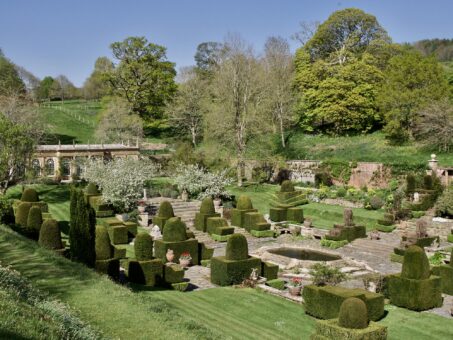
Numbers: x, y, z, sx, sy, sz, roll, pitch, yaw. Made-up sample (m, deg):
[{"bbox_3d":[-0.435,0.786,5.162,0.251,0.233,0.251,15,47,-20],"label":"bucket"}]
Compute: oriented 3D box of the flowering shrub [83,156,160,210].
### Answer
[{"bbox_3d":[-12.146,1.547,66.000,8.000,6.000,7.200,-1,2,0],"label":"flowering shrub"}]

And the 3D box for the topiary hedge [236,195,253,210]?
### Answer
[{"bbox_3d":[1.476,2.636,46.700,1.250,1.170,1.250,0,5,0],"label":"topiary hedge"}]

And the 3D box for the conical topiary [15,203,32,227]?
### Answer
[{"bbox_3d":[-14.006,3.115,39.800,1.200,1.650,1.200,-3,6,-34],"label":"conical topiary"}]

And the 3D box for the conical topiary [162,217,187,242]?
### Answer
[{"bbox_3d":[-3.106,3.533,34.600,1.330,1.430,1.330,0,5,0],"label":"conical topiary"}]

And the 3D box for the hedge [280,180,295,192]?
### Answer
[{"bbox_3d":[5.730,1.497,53.670,1.263,1.048,1.263,0,3,0],"label":"hedge"}]

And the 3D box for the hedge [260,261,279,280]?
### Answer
[{"bbox_3d":[2.434,5.624,31.867,0.750,0.780,0.700,-2,4,-34],"label":"hedge"}]

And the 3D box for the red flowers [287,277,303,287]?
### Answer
[{"bbox_3d":[3.211,5.318,27.200,0.720,0.430,0.720,0,5,0],"label":"red flowers"}]

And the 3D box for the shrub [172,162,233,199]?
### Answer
[{"bbox_3d":[-2.333,0.901,56.000,5.600,3.200,4.500,0,5,0],"label":"shrub"}]

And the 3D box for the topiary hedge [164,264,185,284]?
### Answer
[{"bbox_3d":[-2.785,5.673,31.269,0.800,0.750,0.720,-2,4,-34],"label":"topiary hedge"}]

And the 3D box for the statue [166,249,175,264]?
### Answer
[{"bbox_3d":[-3.587,5.561,36.900,0.520,1.000,0.500,-1,2,0],"label":"statue"}]

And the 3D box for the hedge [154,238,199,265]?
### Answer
[{"bbox_3d":[-3.330,5.540,38.660,2.200,1.600,1.900,-2,2,-30],"label":"hedge"}]

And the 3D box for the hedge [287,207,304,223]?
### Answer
[{"bbox_3d":[5.759,3.736,48.287,1.000,1.100,1.000,-2,4,-34],"label":"hedge"}]

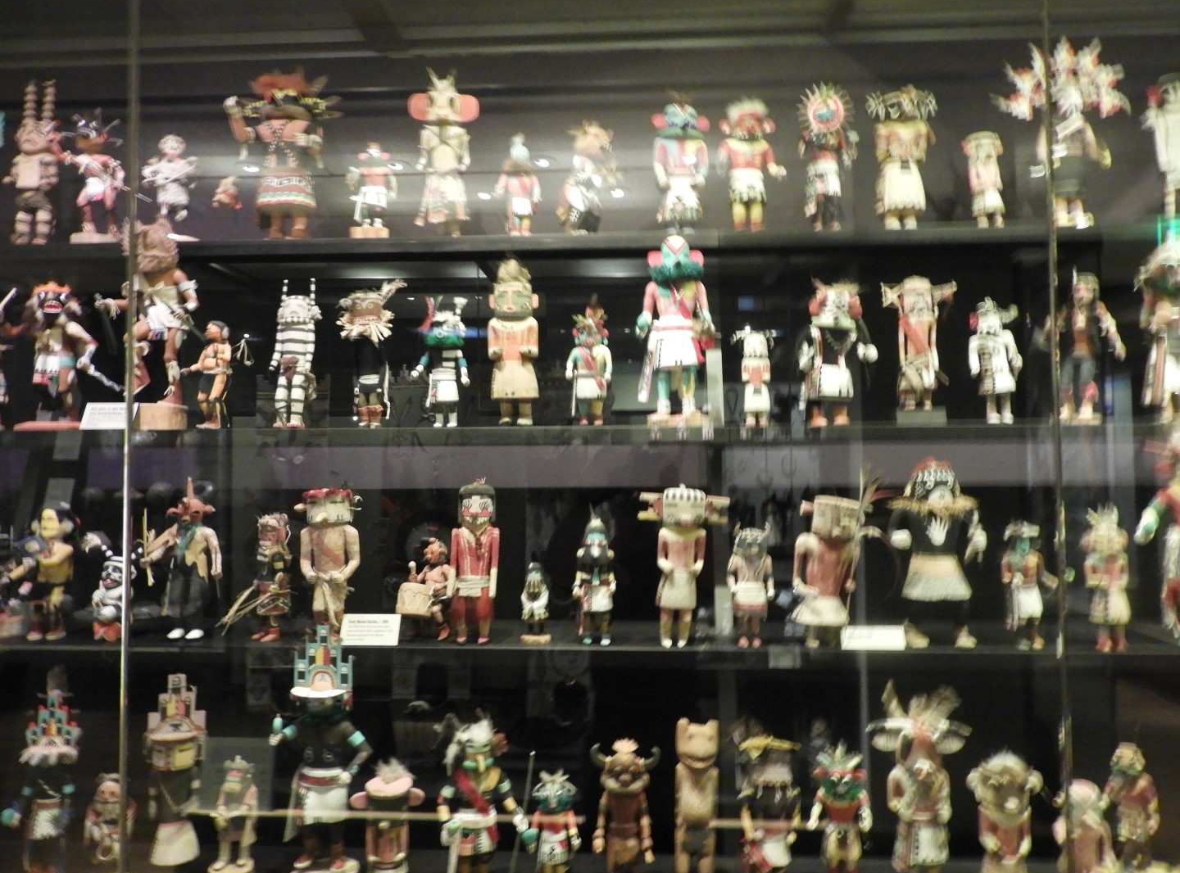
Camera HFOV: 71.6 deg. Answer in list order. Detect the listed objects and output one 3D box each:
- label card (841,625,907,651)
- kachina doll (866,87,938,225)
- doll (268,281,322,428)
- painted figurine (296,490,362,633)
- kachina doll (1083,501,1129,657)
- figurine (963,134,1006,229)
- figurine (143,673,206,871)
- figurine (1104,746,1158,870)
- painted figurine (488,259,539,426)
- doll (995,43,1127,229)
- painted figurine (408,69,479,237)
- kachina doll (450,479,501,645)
[{"bbox_3d":[0.541,0.383,1.558,0.124,0.042,0.035,0,-2,3],"label":"label card"},{"bbox_3d":[0.587,-0.526,1.541,0.127,0.267,0.100,0,-1,3],"label":"kachina doll"},{"bbox_3d":[-0.573,-0.162,1.593,0.095,0.293,0.080,0,-1,-6],"label":"doll"},{"bbox_3d":[-0.526,0.256,1.651,0.127,0.306,0.105,0,-2,1],"label":"painted figurine"},{"bbox_3d":[0.949,0.261,1.506,0.074,0.271,0.080,-1,-1,12],"label":"kachina doll"},{"bbox_3d":[0.819,-0.534,1.702,0.087,0.194,0.080,-1,-2,11],"label":"figurine"},{"bbox_3d":[-0.805,0.656,1.587,0.111,0.389,0.100,0,-1,-10],"label":"figurine"},{"bbox_3d":[1.007,0.694,1.523,0.086,0.241,0.090,-1,-1,19],"label":"figurine"},{"bbox_3d":[-0.154,-0.189,1.644,0.100,0.330,0.090,-1,-2,13],"label":"painted figurine"},{"bbox_3d":[0.922,-0.592,1.599,0.257,0.365,0.120,0,-2,-5],"label":"doll"},{"bbox_3d":[-0.298,-0.578,1.665,0.142,0.338,0.110,0,-2,3],"label":"painted figurine"},{"bbox_3d":[-0.224,0.246,1.593,0.091,0.318,0.080,0,-2,-7],"label":"kachina doll"}]

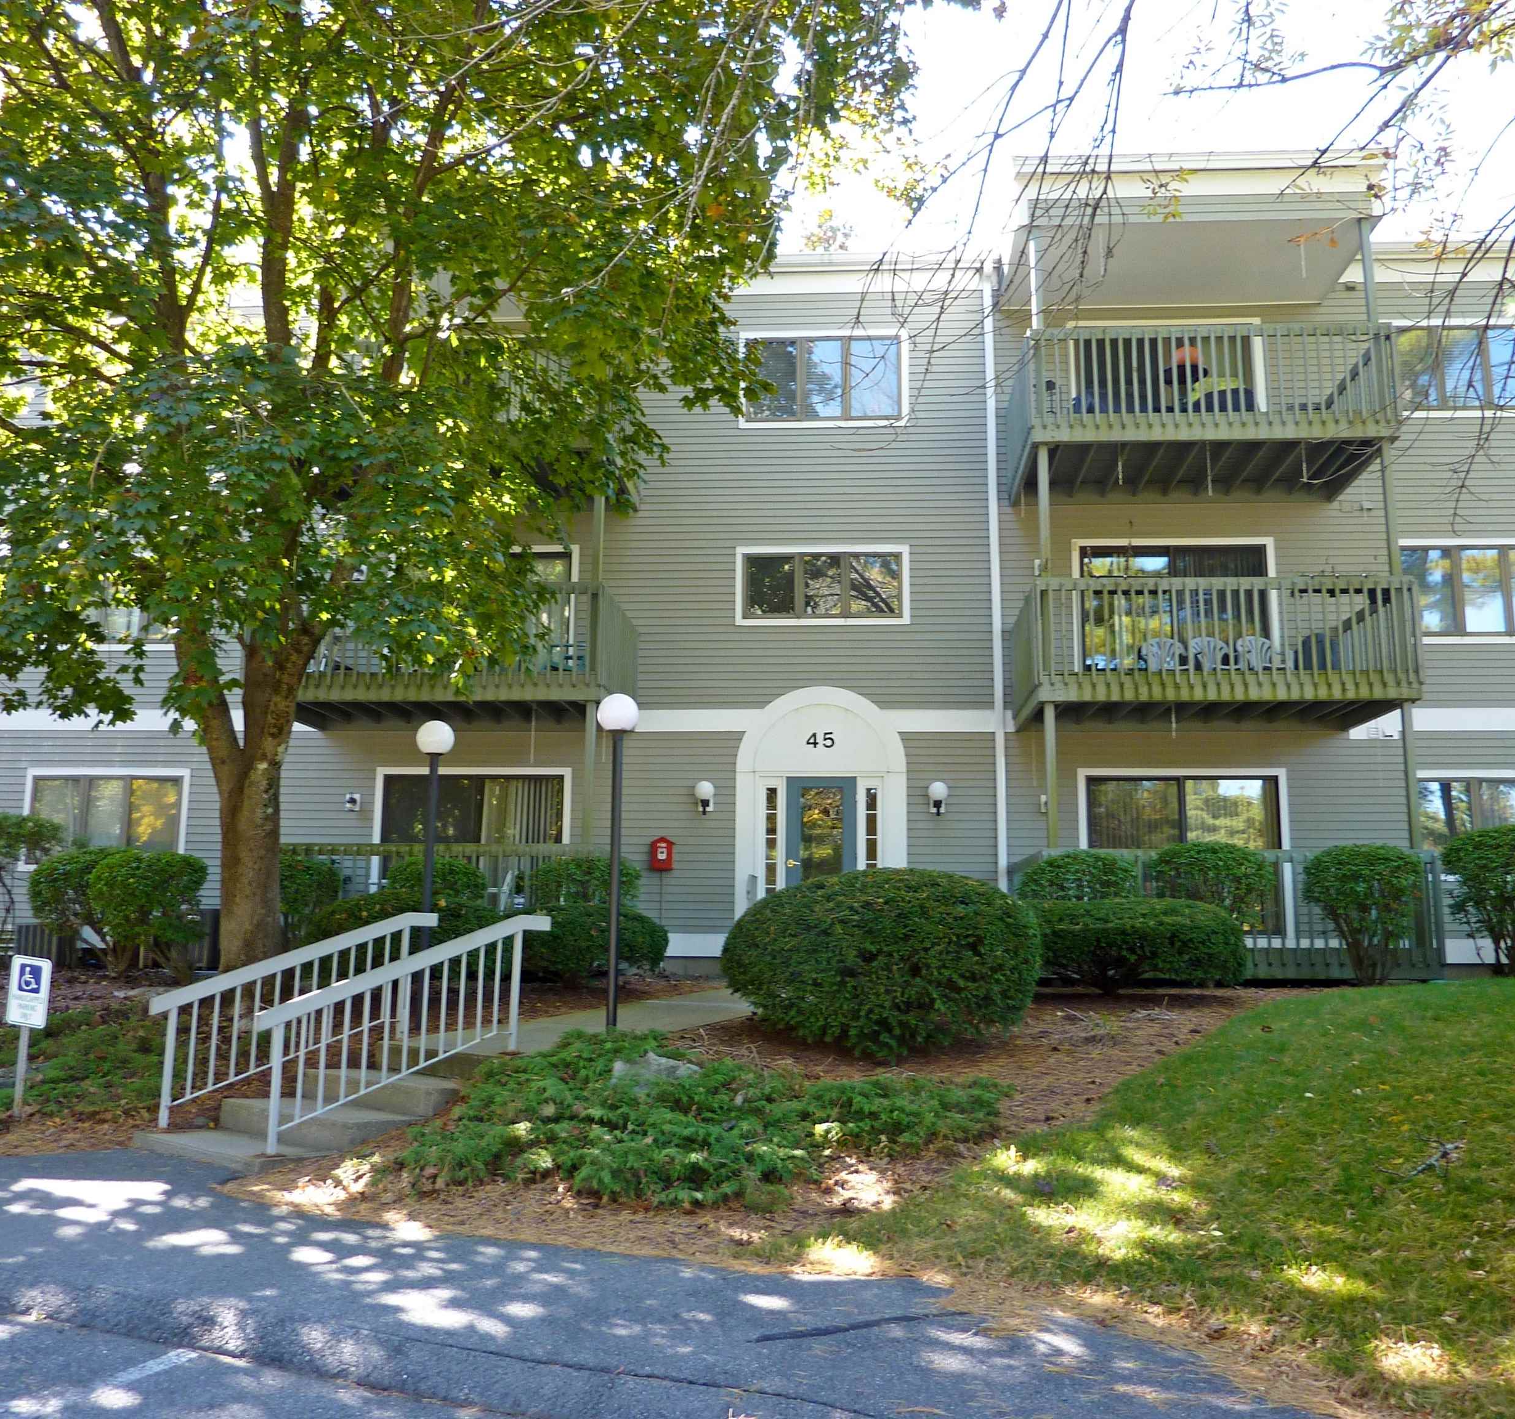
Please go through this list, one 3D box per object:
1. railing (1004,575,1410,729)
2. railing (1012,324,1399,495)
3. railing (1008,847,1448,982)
[{"bbox_3d":[5.280,-0.591,16.241,4.180,1.404,2.150,0,-11,3],"label":"railing"},{"bbox_3d":[5.310,-3.567,16.796,4.180,1.424,2.150,0,-11,3],"label":"railing"},{"bbox_3d":[5.250,2.385,15.685,4.220,1.370,2.150,0,-11,3],"label":"railing"}]

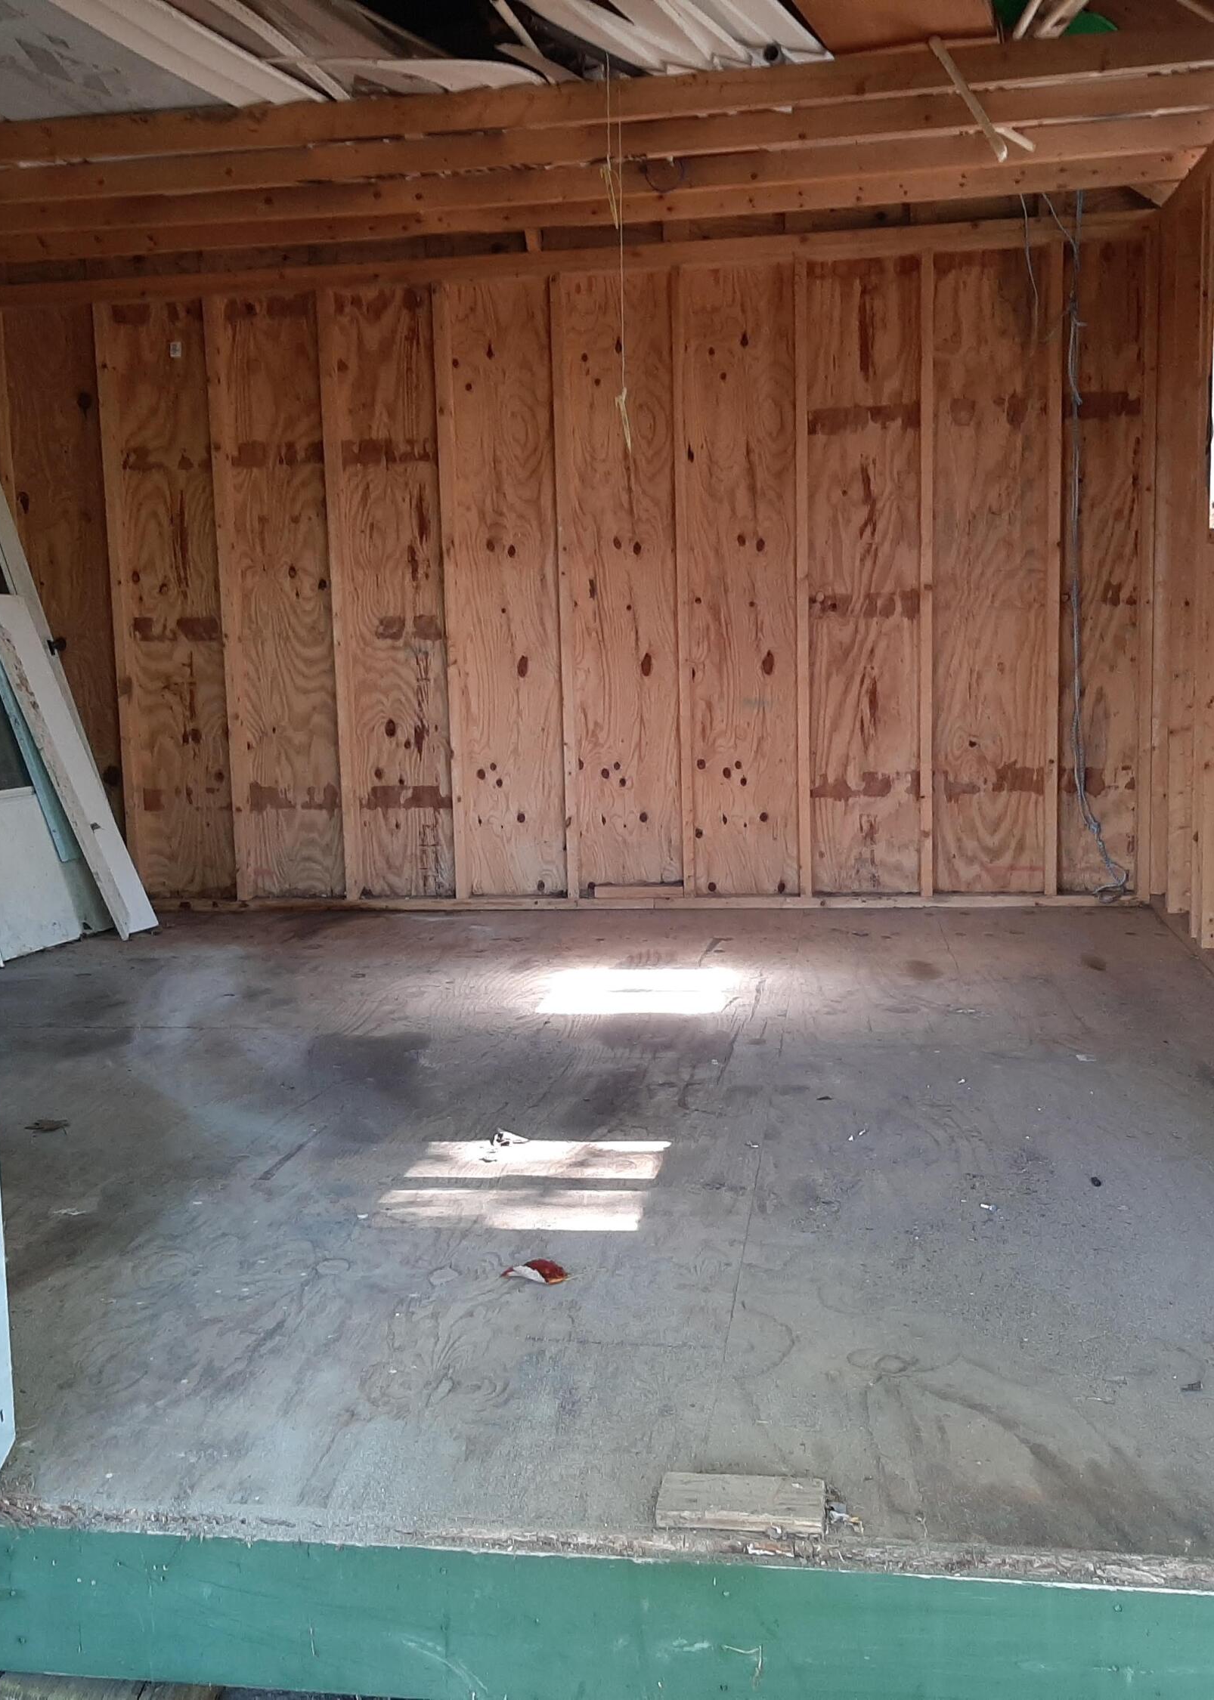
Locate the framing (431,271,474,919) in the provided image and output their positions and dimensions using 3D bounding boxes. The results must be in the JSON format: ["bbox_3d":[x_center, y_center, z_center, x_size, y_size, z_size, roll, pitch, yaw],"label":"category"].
[{"bbox_3d":[-0.535,-0.878,5.932,0.038,2.108,0.089,0,8,9],"label":"framing"}]

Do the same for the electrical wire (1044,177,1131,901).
[{"bbox_3d":[1.566,-0.971,5.569,0.290,2.290,0.110,0,8,9],"label":"electrical wire"}]

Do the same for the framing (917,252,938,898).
[{"bbox_3d":[1.072,-0.890,5.690,0.038,2.108,0.089,0,8,9],"label":"framing"}]

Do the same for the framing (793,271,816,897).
[{"bbox_3d":[0.670,-0.887,5.751,0.038,2.108,0.089,0,8,9],"label":"framing"}]

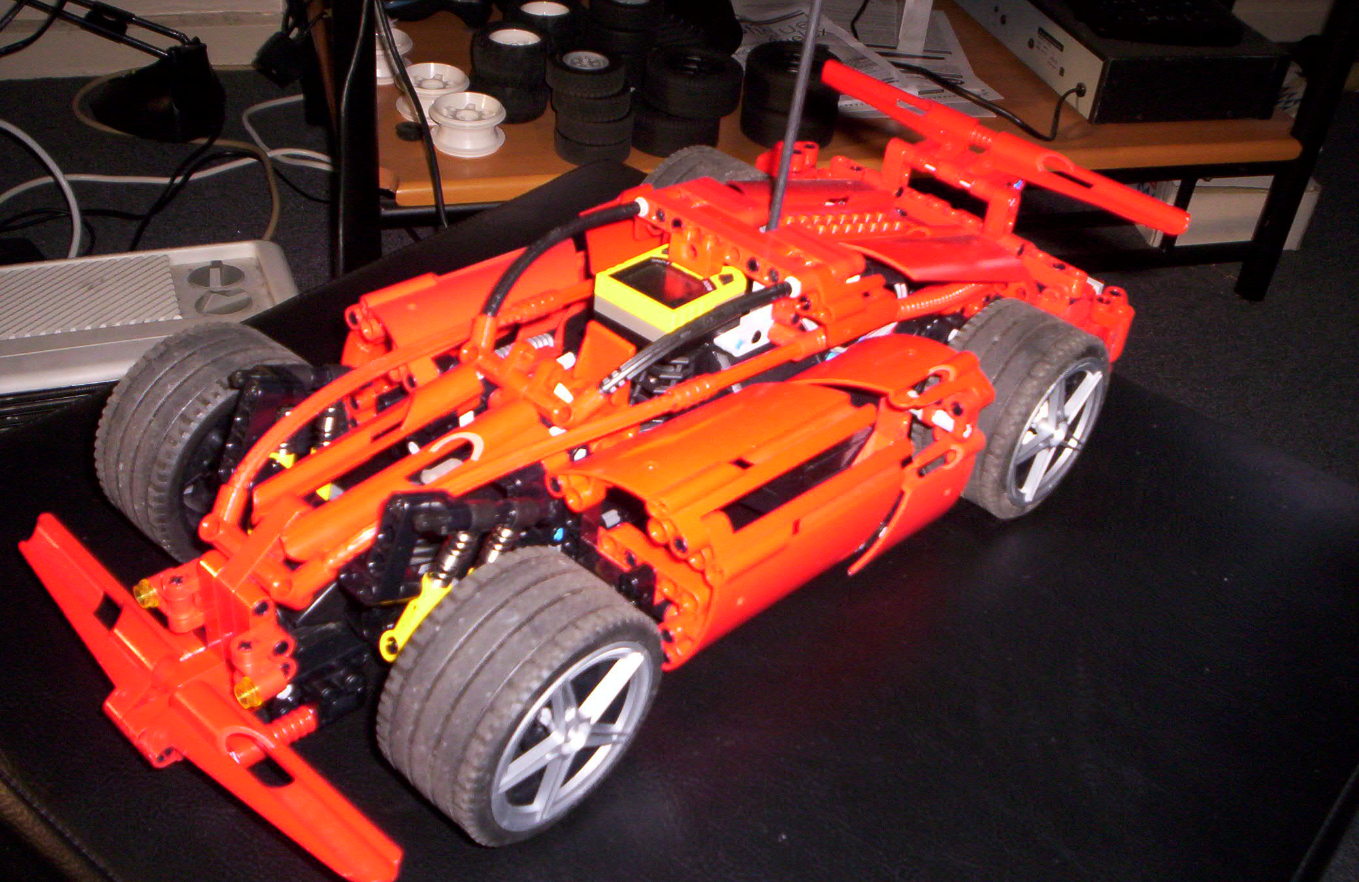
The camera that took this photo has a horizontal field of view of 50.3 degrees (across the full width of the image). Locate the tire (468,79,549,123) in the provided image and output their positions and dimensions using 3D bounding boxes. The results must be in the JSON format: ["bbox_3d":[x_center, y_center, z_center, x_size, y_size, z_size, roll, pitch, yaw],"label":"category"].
[{"bbox_3d":[-0.144,-0.296,1.228,0.065,0.033,0.065,5,33,0],"label":"tire"}]

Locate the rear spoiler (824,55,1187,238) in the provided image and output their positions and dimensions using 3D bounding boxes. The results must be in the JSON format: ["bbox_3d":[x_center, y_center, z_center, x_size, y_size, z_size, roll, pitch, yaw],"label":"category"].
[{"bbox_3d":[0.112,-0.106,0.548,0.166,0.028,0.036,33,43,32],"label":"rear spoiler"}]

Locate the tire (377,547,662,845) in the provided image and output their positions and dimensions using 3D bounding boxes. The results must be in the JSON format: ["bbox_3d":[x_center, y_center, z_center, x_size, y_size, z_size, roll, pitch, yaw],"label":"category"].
[{"bbox_3d":[-0.039,0.064,0.367,0.036,0.069,0.069,31,42,30],"label":"tire"}]

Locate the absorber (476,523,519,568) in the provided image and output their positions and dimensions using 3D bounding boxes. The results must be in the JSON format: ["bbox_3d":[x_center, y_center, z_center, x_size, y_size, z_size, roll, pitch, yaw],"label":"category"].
[{"bbox_3d":[-0.053,0.035,0.381,0.012,0.052,0.012,40,10,34],"label":"absorber"}]

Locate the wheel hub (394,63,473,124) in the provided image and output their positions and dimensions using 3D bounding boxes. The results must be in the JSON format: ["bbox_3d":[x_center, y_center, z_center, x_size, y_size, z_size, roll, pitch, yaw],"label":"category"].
[{"bbox_3d":[-0.206,-0.292,1.214,0.061,0.032,0.061,3,33,-2],"label":"wheel hub"}]

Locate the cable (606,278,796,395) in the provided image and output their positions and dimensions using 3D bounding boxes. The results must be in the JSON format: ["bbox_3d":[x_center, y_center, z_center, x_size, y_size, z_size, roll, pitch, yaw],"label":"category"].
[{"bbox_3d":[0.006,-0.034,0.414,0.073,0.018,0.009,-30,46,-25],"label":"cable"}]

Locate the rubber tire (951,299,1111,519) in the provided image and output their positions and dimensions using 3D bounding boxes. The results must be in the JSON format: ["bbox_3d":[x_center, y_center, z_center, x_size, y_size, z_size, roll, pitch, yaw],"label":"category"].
[{"bbox_3d":[0.113,-0.010,0.489,0.069,0.069,0.035,-26,44,-38],"label":"rubber tire"}]

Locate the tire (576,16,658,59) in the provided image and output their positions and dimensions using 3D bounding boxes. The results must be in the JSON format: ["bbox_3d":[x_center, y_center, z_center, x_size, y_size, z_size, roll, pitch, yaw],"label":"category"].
[{"bbox_3d":[-0.053,-0.352,1.250,0.065,0.022,0.065,5,33,0],"label":"tire"}]

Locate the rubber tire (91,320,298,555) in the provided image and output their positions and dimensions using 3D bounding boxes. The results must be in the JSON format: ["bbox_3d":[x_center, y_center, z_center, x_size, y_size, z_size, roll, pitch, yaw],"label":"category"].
[{"bbox_3d":[-0.136,0.001,0.436,0.036,0.069,0.069,31,42,30],"label":"rubber tire"}]

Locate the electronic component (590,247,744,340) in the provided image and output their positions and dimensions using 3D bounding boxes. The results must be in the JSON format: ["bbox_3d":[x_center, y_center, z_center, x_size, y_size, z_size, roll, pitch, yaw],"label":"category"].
[{"bbox_3d":[-0.003,-0.045,0.453,0.031,0.015,0.035,33,45,32],"label":"electronic component"}]

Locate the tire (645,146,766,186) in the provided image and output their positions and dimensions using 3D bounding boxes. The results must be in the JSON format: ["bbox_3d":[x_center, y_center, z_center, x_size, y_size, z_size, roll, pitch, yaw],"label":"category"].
[{"bbox_3d":[0.010,-0.079,0.573,0.036,0.069,0.069,33,43,32],"label":"tire"}]

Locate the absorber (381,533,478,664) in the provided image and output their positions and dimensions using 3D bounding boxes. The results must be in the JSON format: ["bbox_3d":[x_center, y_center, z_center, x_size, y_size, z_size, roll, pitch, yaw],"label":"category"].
[{"bbox_3d":[-0.063,0.036,0.370,0.012,0.052,0.012,40,10,34],"label":"absorber"}]

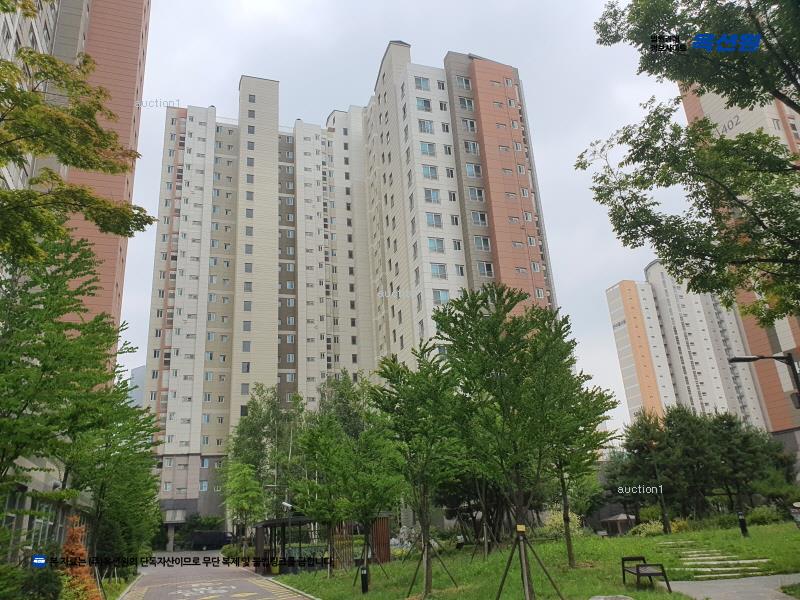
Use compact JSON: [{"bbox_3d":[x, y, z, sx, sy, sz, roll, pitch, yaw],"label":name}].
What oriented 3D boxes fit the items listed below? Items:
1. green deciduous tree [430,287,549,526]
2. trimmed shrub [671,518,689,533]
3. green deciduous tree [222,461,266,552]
[{"bbox_3d":[2.418,3.023,13.729,2.900,7.090,2.900,-4,-20,0],"label":"green deciduous tree"},{"bbox_3d":[12.956,10.442,27.829,0.900,0.600,0.850,-4,-20,0],"label":"trimmed shrub"},{"bbox_3d":[-11.603,15.446,44.677,3.100,6.860,3.100,-4,-20,0],"label":"green deciduous tree"}]

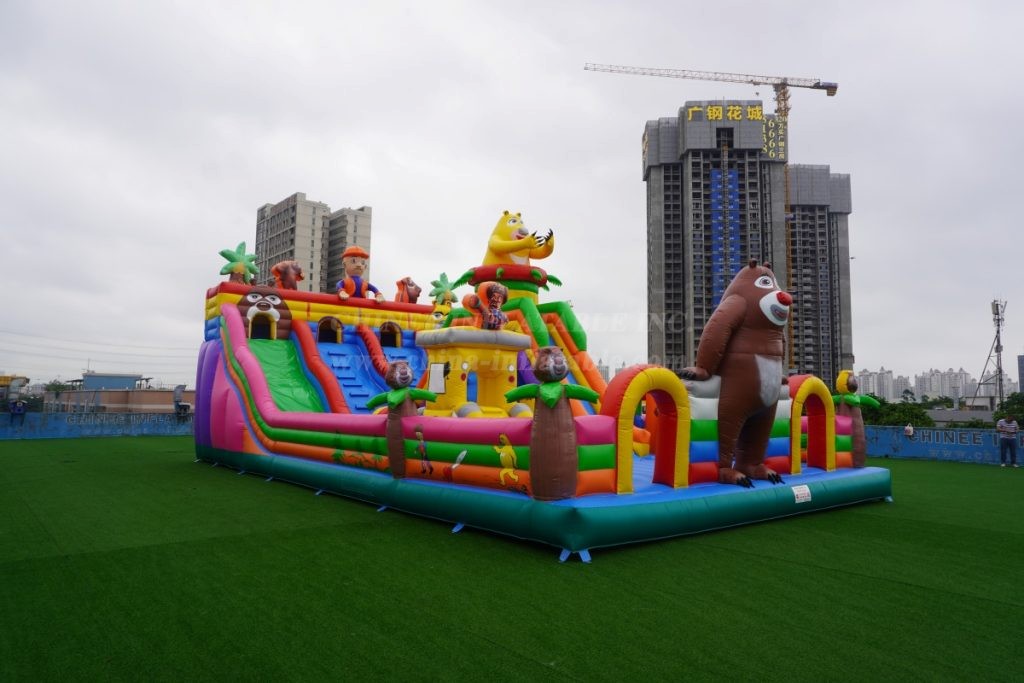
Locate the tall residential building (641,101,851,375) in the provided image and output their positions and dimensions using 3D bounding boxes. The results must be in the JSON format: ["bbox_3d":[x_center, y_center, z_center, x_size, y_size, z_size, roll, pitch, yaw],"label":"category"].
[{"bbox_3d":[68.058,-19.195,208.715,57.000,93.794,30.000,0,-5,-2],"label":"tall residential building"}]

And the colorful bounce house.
[{"bbox_3d":[-1.306,0.094,19.076,9.000,7.200,18.100,4,-6,-38],"label":"colorful bounce house"}]

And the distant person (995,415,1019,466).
[{"bbox_3d":[15.918,3.193,22.002,0.520,1.650,0.360,-4,-7,39],"label":"distant person"}]

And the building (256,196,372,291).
[{"bbox_3d":[-59.295,-6.066,200.241,22.570,65.371,28.675,5,-7,-41],"label":"building"}]

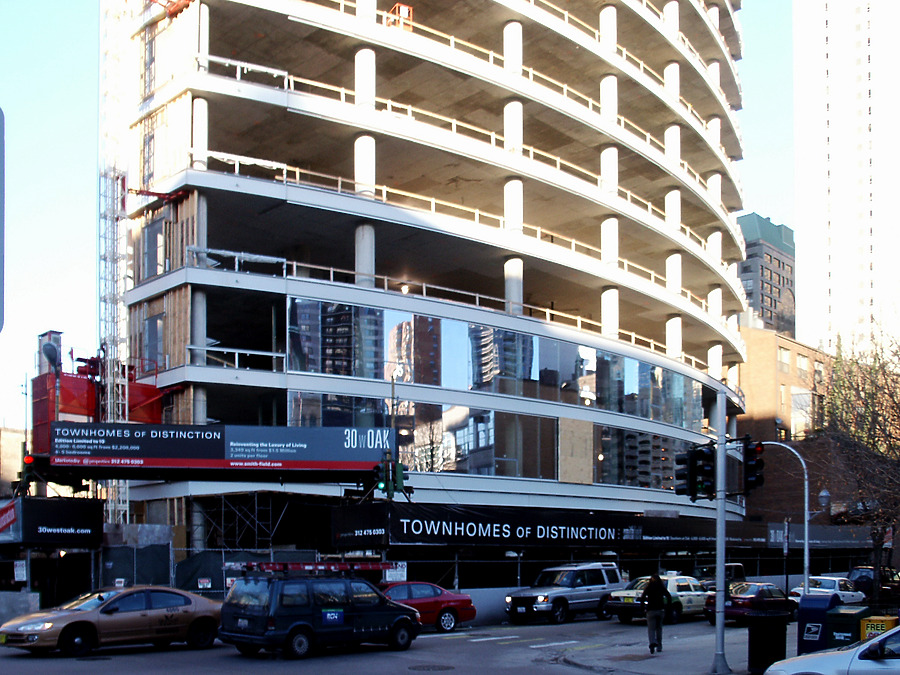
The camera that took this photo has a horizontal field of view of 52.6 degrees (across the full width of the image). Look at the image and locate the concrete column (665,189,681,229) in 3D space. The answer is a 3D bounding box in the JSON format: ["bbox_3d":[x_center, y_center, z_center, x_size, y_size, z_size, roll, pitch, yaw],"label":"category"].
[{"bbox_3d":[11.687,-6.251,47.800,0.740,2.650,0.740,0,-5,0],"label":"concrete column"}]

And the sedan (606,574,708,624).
[{"bbox_3d":[7.334,8.645,30.200,1.960,1.500,5.350,-8,-12,43],"label":"sedan"}]

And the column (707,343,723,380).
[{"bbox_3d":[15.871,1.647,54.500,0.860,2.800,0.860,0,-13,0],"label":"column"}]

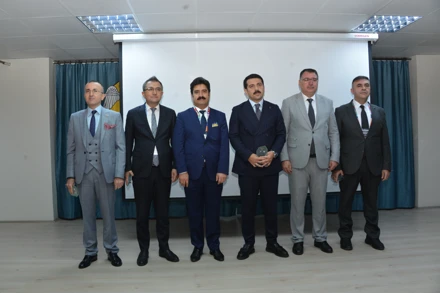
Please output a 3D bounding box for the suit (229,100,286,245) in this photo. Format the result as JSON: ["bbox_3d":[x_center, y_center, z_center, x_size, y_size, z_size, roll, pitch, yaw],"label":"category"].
[{"bbox_3d":[0.369,0.256,3.360,0.560,1.410,0.340,-1,1,-2],"label":"suit"}]

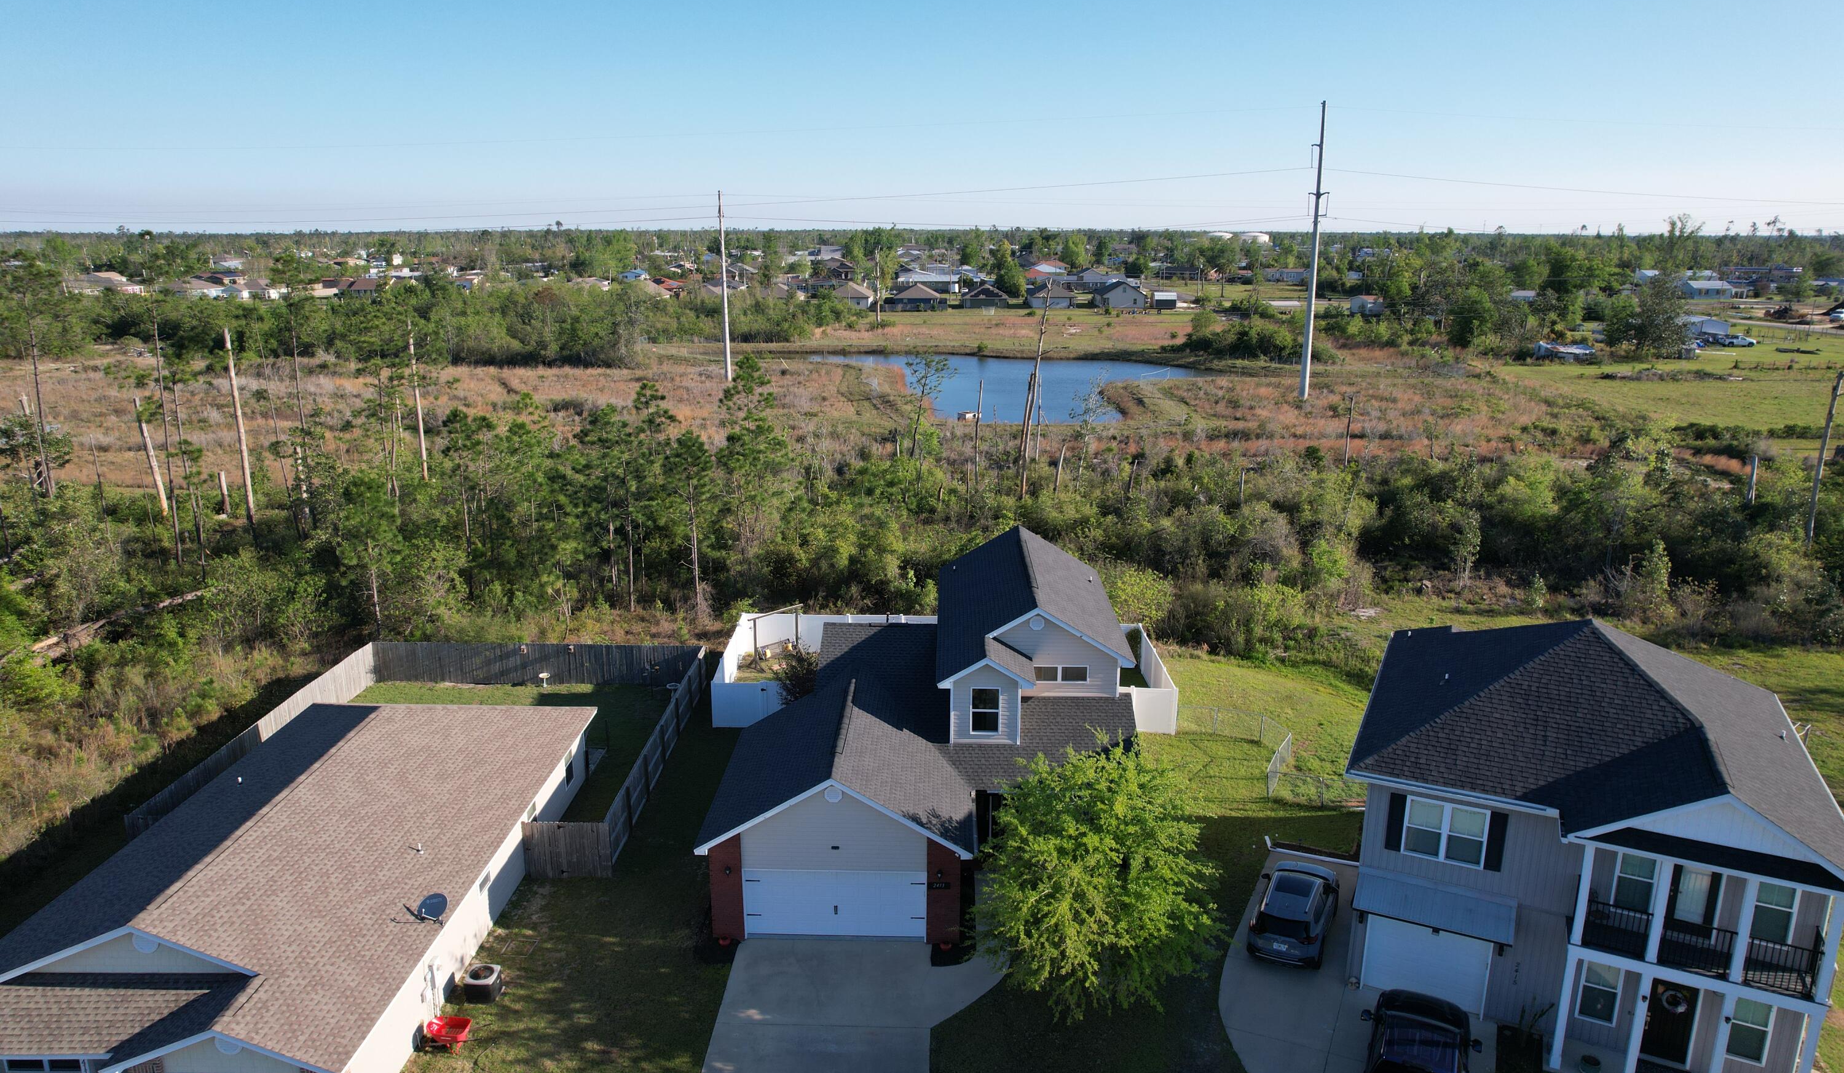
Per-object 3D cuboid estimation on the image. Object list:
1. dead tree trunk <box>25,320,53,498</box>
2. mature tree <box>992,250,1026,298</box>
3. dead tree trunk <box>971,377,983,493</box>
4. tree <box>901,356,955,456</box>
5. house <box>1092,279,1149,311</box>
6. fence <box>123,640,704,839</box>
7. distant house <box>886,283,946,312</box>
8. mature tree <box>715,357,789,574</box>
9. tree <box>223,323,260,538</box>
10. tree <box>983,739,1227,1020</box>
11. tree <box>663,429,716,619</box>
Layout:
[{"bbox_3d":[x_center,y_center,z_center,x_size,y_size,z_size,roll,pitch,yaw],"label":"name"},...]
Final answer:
[{"bbox_3d":[-59.700,-8.326,76.827,1.200,12.700,1.100,0,15,0],"label":"dead tree trunk"},{"bbox_3d":[23.200,-69.636,300.269,9.300,13.000,9.200,0,15,0],"label":"mature tree"},{"bbox_3d":[4.007,-6.912,79.689,0.600,8.400,0.500,0,15,0],"label":"dead tree trunk"},{"bbox_3d":[0.480,-9.727,88.574,4.200,9.200,4.000,0,15,0],"label":"tree"},{"bbox_3d":[48.250,-58.785,273.690,10.600,6.100,14.500,0,15,1],"label":"house"},{"bbox_3d":[-17.007,7.041,41.003,15.800,1.800,13.200,0,15,0],"label":"fence"},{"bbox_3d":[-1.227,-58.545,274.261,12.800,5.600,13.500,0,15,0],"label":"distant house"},{"bbox_3d":[-9.334,-3.956,62.152,4.100,11.900,4.100,0,15,0],"label":"mature tree"},{"bbox_3d":[-41.400,-6.104,68.519,0.550,12.800,0.550,0,15,0],"label":"tree"},{"bbox_3d":[4.350,8.290,27.670,6.000,6.600,6.000,0,15,0],"label":"tree"},{"bbox_3d":[-11.206,-0.537,54.171,2.700,9.500,2.700,0,15,0],"label":"tree"}]

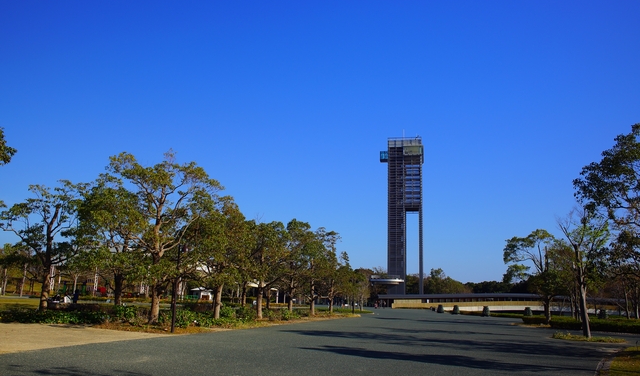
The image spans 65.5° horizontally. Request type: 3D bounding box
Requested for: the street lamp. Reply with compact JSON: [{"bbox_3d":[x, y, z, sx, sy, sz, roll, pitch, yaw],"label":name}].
[{"bbox_3d":[-5.984,4.318,21.480,0.450,3.791,0.240,2,-13,0],"label":"street lamp"}]

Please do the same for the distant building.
[{"bbox_3d":[24.200,10.013,145.454,12.400,49.140,9.500,0,-13,9],"label":"distant building"}]

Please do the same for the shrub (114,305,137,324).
[{"bbox_3d":[-10.240,6.656,26.298,1.000,0.835,0.950,7,-14,-21],"label":"shrub"}]

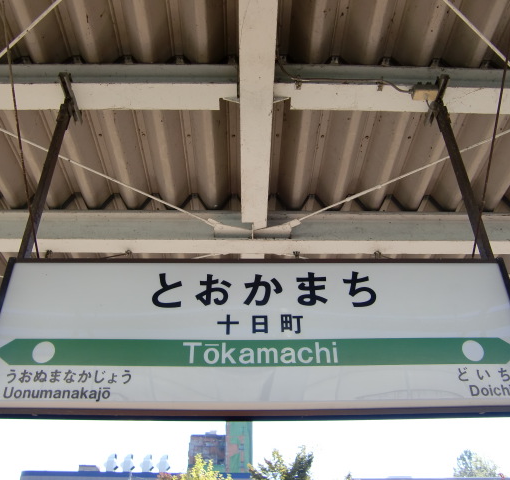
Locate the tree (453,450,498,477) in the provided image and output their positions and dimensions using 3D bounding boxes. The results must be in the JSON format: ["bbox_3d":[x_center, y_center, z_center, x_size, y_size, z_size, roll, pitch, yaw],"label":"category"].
[{"bbox_3d":[18.000,22.500,39.200,4.600,12.000,4.600,0,-35,0],"label":"tree"}]

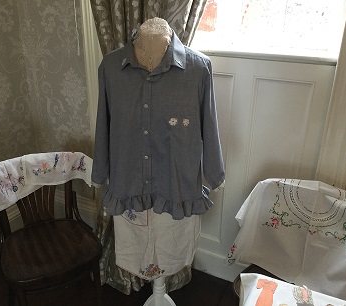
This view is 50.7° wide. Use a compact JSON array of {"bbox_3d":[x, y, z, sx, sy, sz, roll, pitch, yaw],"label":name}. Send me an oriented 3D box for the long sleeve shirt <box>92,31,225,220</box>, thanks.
[{"bbox_3d":[-0.050,-0.102,1.301,0.500,0.630,0.290,4,23,6],"label":"long sleeve shirt"}]

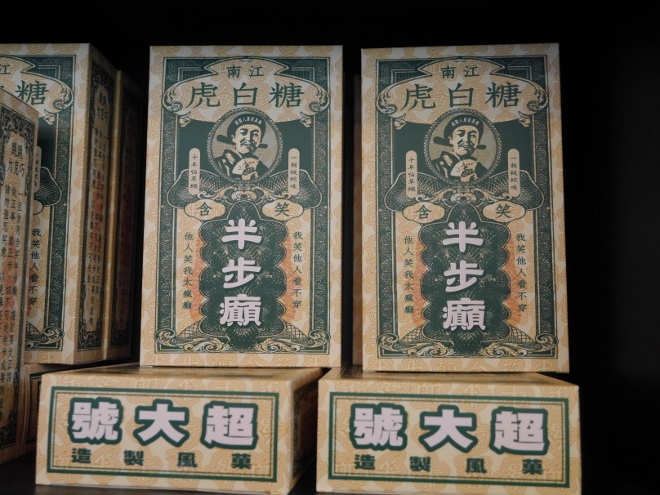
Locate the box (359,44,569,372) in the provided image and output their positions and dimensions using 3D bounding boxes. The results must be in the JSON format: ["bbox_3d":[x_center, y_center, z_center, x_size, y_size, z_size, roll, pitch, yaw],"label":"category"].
[{"bbox_3d":[0.088,-0.025,0.522,0.130,0.213,0.055,0,-6,4],"label":"box"}]

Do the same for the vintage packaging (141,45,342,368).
[{"bbox_3d":[-0.056,-0.026,0.529,0.130,0.213,0.055,0,-6,2],"label":"vintage packaging"}]

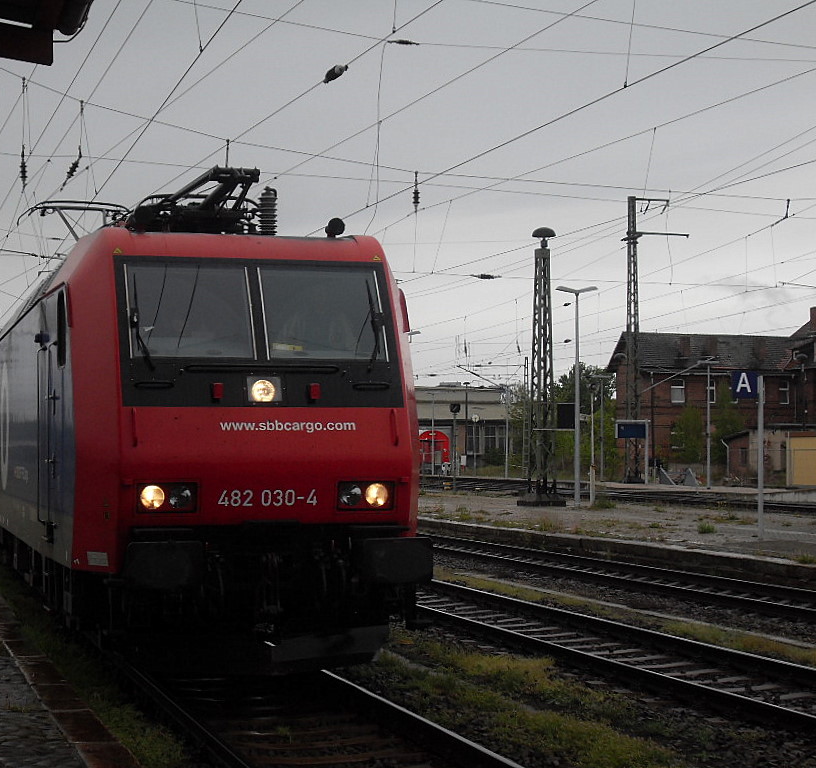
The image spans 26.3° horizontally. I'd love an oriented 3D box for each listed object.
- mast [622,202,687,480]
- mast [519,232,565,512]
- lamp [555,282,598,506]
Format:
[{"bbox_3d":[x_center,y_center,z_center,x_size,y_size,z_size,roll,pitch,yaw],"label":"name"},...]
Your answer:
[{"bbox_3d":[15.221,-2.692,106.833,4.200,17.496,1.000,1,-3,-17],"label":"mast"},{"bbox_3d":[4.235,-0.556,54.784,1.200,8.722,1.200,1,-3,-17],"label":"mast"},{"bbox_3d":[5.320,0.370,54.645,1.360,6.867,0.260,1,-3,-17],"label":"lamp"}]

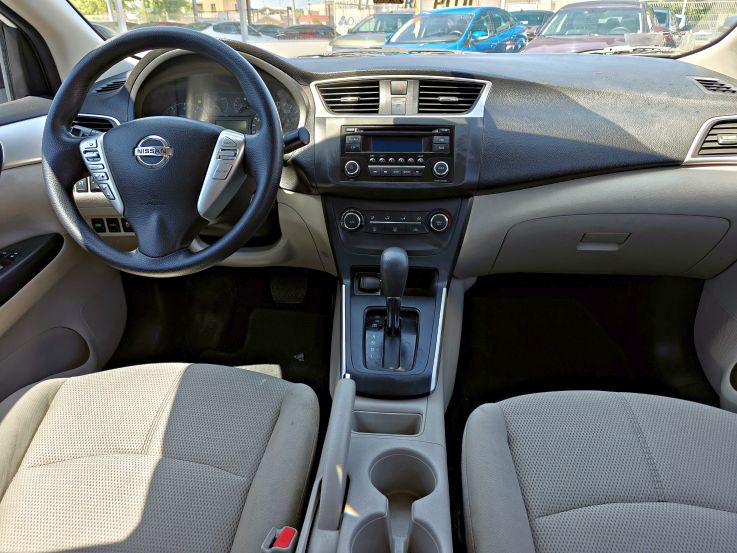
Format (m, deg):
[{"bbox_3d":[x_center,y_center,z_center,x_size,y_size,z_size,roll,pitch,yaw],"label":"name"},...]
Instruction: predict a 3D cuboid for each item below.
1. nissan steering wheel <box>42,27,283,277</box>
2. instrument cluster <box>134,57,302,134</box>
[{"bbox_3d":[-0.312,-0.188,0.756,0.378,0.378,0.095,2,2,4],"label":"nissan steering wheel"},{"bbox_3d":[-0.290,-0.346,0.948,0.330,0.160,0.090,2,6,3],"label":"instrument cluster"}]

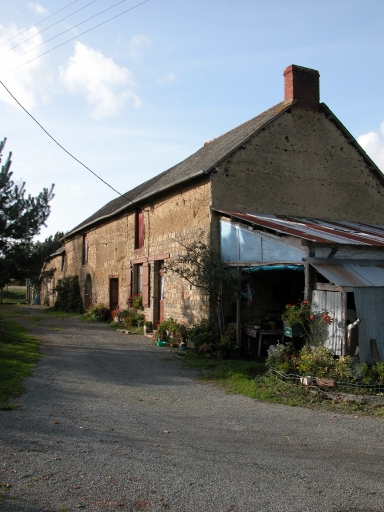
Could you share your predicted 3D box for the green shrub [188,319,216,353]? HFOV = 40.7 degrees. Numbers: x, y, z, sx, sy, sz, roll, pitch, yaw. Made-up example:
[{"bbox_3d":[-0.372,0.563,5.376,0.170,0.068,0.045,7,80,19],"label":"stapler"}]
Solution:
[{"bbox_3d":[0.268,2.000,13.191,0.640,0.840,0.700,1,-3,-25],"label":"green shrub"}]

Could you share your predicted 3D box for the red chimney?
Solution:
[{"bbox_3d":[3.367,-5.056,15.870,0.992,1.379,0.480,1,-3,-25],"label":"red chimney"}]

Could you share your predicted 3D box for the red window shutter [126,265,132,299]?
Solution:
[{"bbox_3d":[-2.442,1.122,20.170,0.050,1.422,0.600,1,-3,-25],"label":"red window shutter"}]

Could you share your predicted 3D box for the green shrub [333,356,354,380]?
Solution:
[{"bbox_3d":[2.660,1.975,9.091,0.370,0.440,0.390,1,-3,-25],"label":"green shrub"}]

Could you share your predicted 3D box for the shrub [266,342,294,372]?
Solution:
[{"bbox_3d":[1.714,1.966,10.029,0.490,0.570,0.540,1,-3,-25],"label":"shrub"}]

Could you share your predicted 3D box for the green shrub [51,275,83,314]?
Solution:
[{"bbox_3d":[-6.990,2.181,28.951,1.400,2.100,1.950,1,-3,-25],"label":"green shrub"}]

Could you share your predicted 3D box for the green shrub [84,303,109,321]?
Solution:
[{"bbox_3d":[-4.243,2.479,23.121,0.850,0.820,1.100,1,-3,-25],"label":"green shrub"}]

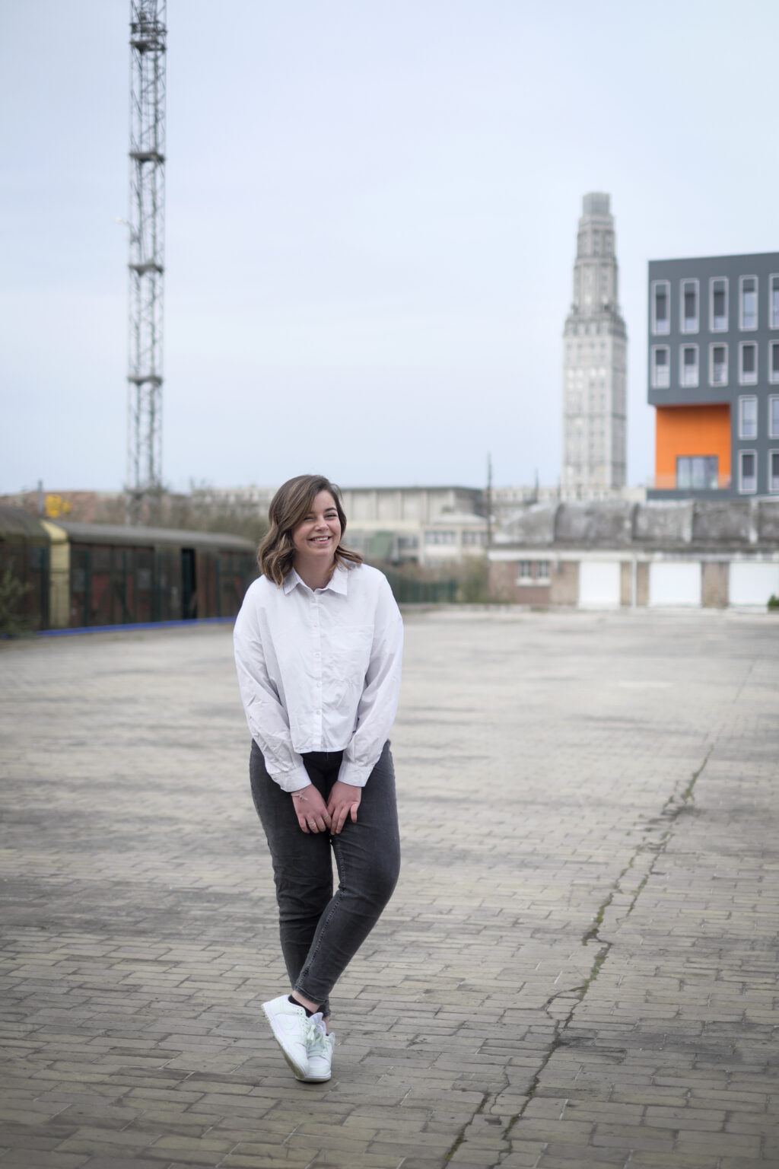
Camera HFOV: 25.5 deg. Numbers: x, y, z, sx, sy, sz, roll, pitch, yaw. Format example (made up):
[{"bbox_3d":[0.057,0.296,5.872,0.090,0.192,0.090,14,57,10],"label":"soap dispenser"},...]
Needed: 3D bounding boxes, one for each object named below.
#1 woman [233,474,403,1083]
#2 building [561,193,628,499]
[{"bbox_3d":[-0.198,0.514,4.740,0.480,1.630,0.400,1,0,-3],"label":"woman"},{"bbox_3d":[58.000,-55.900,487.000,14.800,110.000,14.800,1,0,24],"label":"building"}]

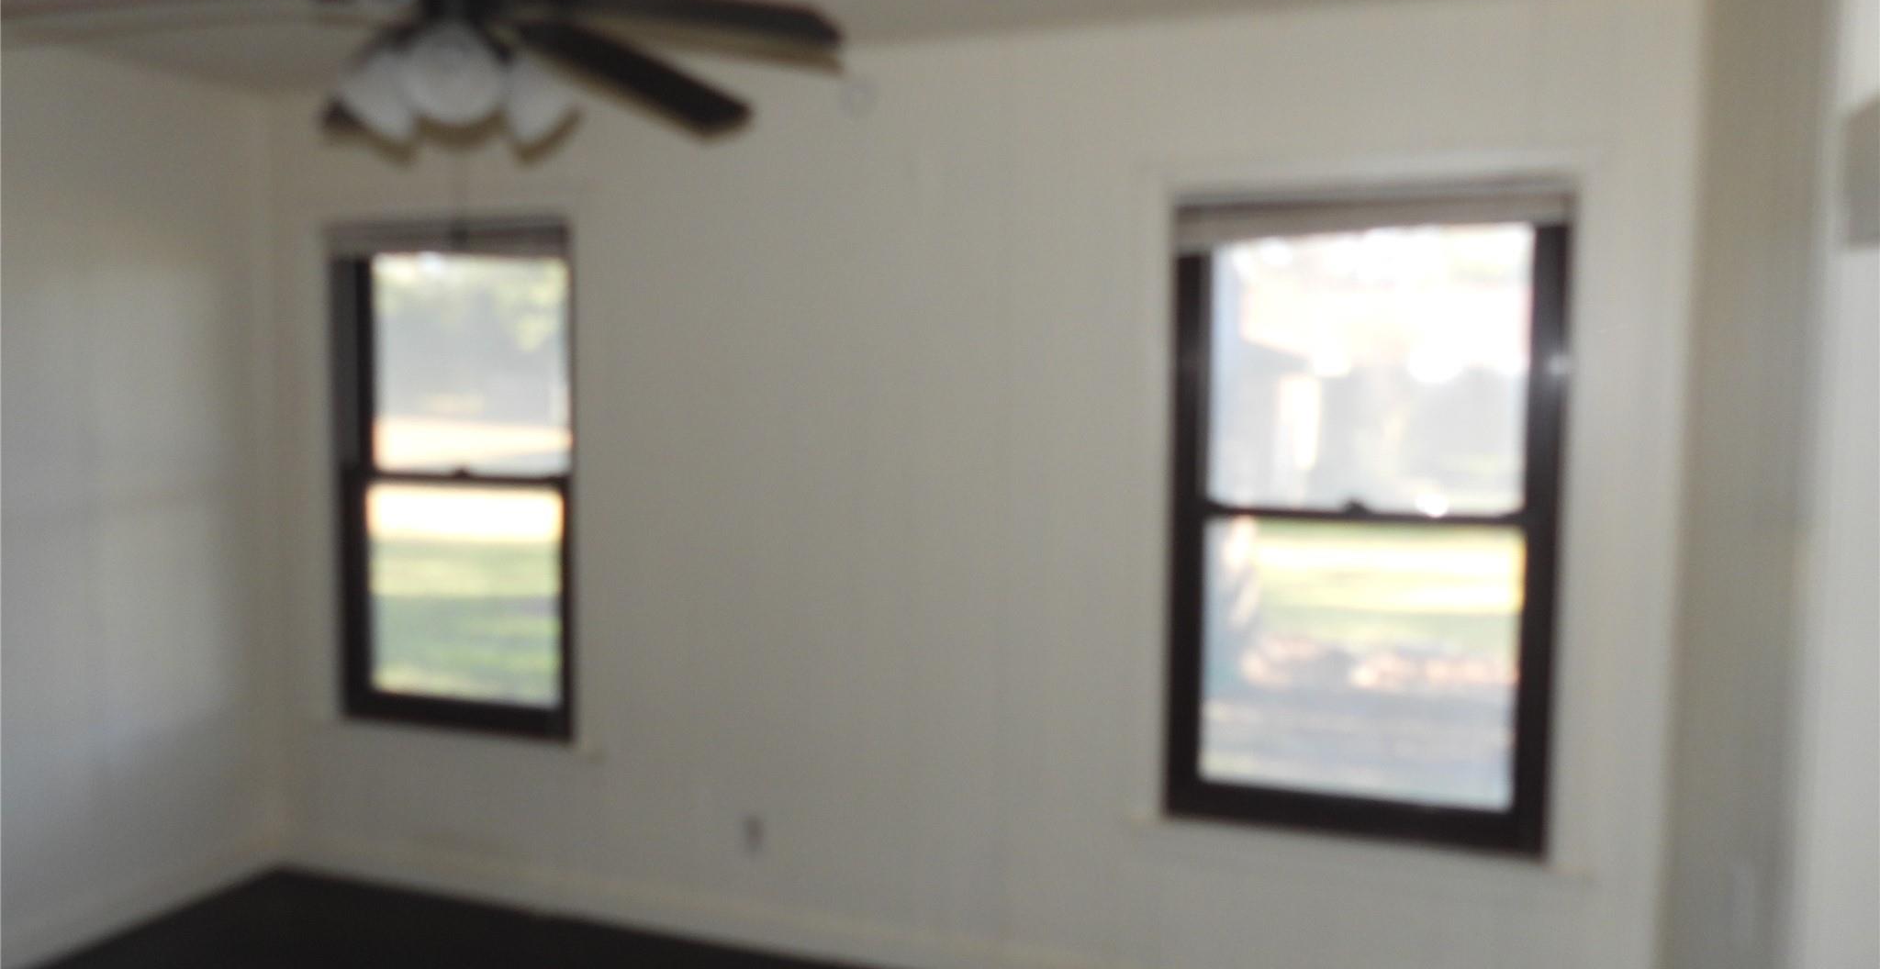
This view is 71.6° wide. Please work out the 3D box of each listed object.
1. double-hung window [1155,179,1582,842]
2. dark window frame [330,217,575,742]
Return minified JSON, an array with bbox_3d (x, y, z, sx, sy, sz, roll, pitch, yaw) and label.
[{"bbox_3d":[0.982,0.077,3.064,0.849,1.495,0.100,2,4,19],"label":"double-hung window"},{"bbox_3d":[-1.443,-0.011,3.894,0.849,1.495,0.100,2,4,19],"label":"dark window frame"}]

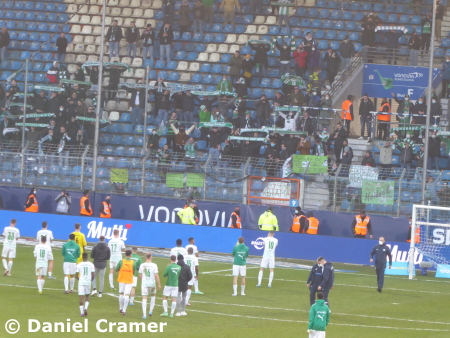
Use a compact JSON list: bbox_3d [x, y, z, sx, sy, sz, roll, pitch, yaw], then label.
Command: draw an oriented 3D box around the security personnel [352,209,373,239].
[{"bbox_3d":[4.965,2.386,151.787,0.680,1.800,0.380,3,3,6],"label":"security personnel"}]

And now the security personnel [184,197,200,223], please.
[{"bbox_3d":[-1.305,1.965,153.951,0.450,1.770,0.550,4,3,25],"label":"security personnel"}]

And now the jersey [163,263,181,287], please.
[{"bbox_3d":[-1.547,3.126,123.875,0.520,0.700,0.380,2,3,-18],"label":"jersey"}]

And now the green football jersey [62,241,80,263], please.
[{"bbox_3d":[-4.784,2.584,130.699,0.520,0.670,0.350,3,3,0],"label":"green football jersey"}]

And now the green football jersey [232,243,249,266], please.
[{"bbox_3d":[0.508,2.726,133.048,0.500,0.680,0.360,3,3,2],"label":"green football jersey"}]

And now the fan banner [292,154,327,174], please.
[{"bbox_3d":[3.200,-0.160,156.000,1.330,0.670,0.060,4,3,11],"label":"fan banner"}]

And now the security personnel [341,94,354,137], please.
[{"bbox_3d":[4.730,-2.083,161.699,0.400,1.700,0.520,0,4,-45],"label":"security personnel"}]

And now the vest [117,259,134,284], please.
[{"bbox_3d":[-2.948,3.031,124.101,0.480,0.740,0.340,3,3,-9],"label":"vest"}]

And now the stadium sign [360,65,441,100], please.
[{"bbox_3d":[6.862,-3.357,162.947,3.250,1.280,0.060,4,3,23],"label":"stadium sign"}]

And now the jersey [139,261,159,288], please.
[{"bbox_3d":[-2.234,3.095,122.300,0.540,0.730,0.300,3,3,7],"label":"jersey"}]

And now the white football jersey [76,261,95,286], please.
[{"bbox_3d":[-4.027,3.015,121.080,0.550,0.740,0.320,3,3,0],"label":"white football jersey"}]

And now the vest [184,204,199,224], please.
[{"bbox_3d":[-1.382,1.713,154.300,0.420,0.720,0.520,4,3,25],"label":"vest"}]

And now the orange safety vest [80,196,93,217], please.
[{"bbox_3d":[-5.130,1.371,154.722,0.340,0.700,0.500,2,3,-22],"label":"orange safety vest"}]

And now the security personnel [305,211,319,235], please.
[{"bbox_3d":[3.088,2.410,152.575,0.550,1.700,0.400,1,3,-30],"label":"security personnel"}]

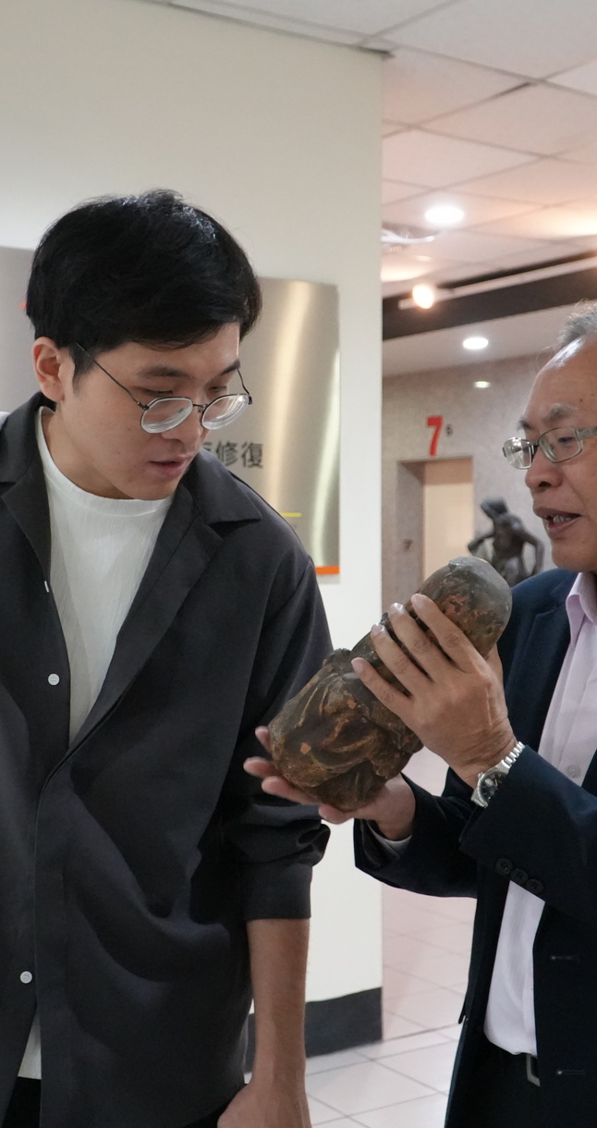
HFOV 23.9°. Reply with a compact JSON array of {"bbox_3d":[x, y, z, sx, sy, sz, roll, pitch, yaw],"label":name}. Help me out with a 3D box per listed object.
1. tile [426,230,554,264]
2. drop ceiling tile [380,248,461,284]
[{"bbox_3d":[0.817,-1.518,6.725,0.600,0.020,0.600,-1,2,-33],"label":"tile"},{"bbox_3d":[0.489,-1.538,7.230,0.600,0.020,0.600,-1,2,-33],"label":"drop ceiling tile"}]

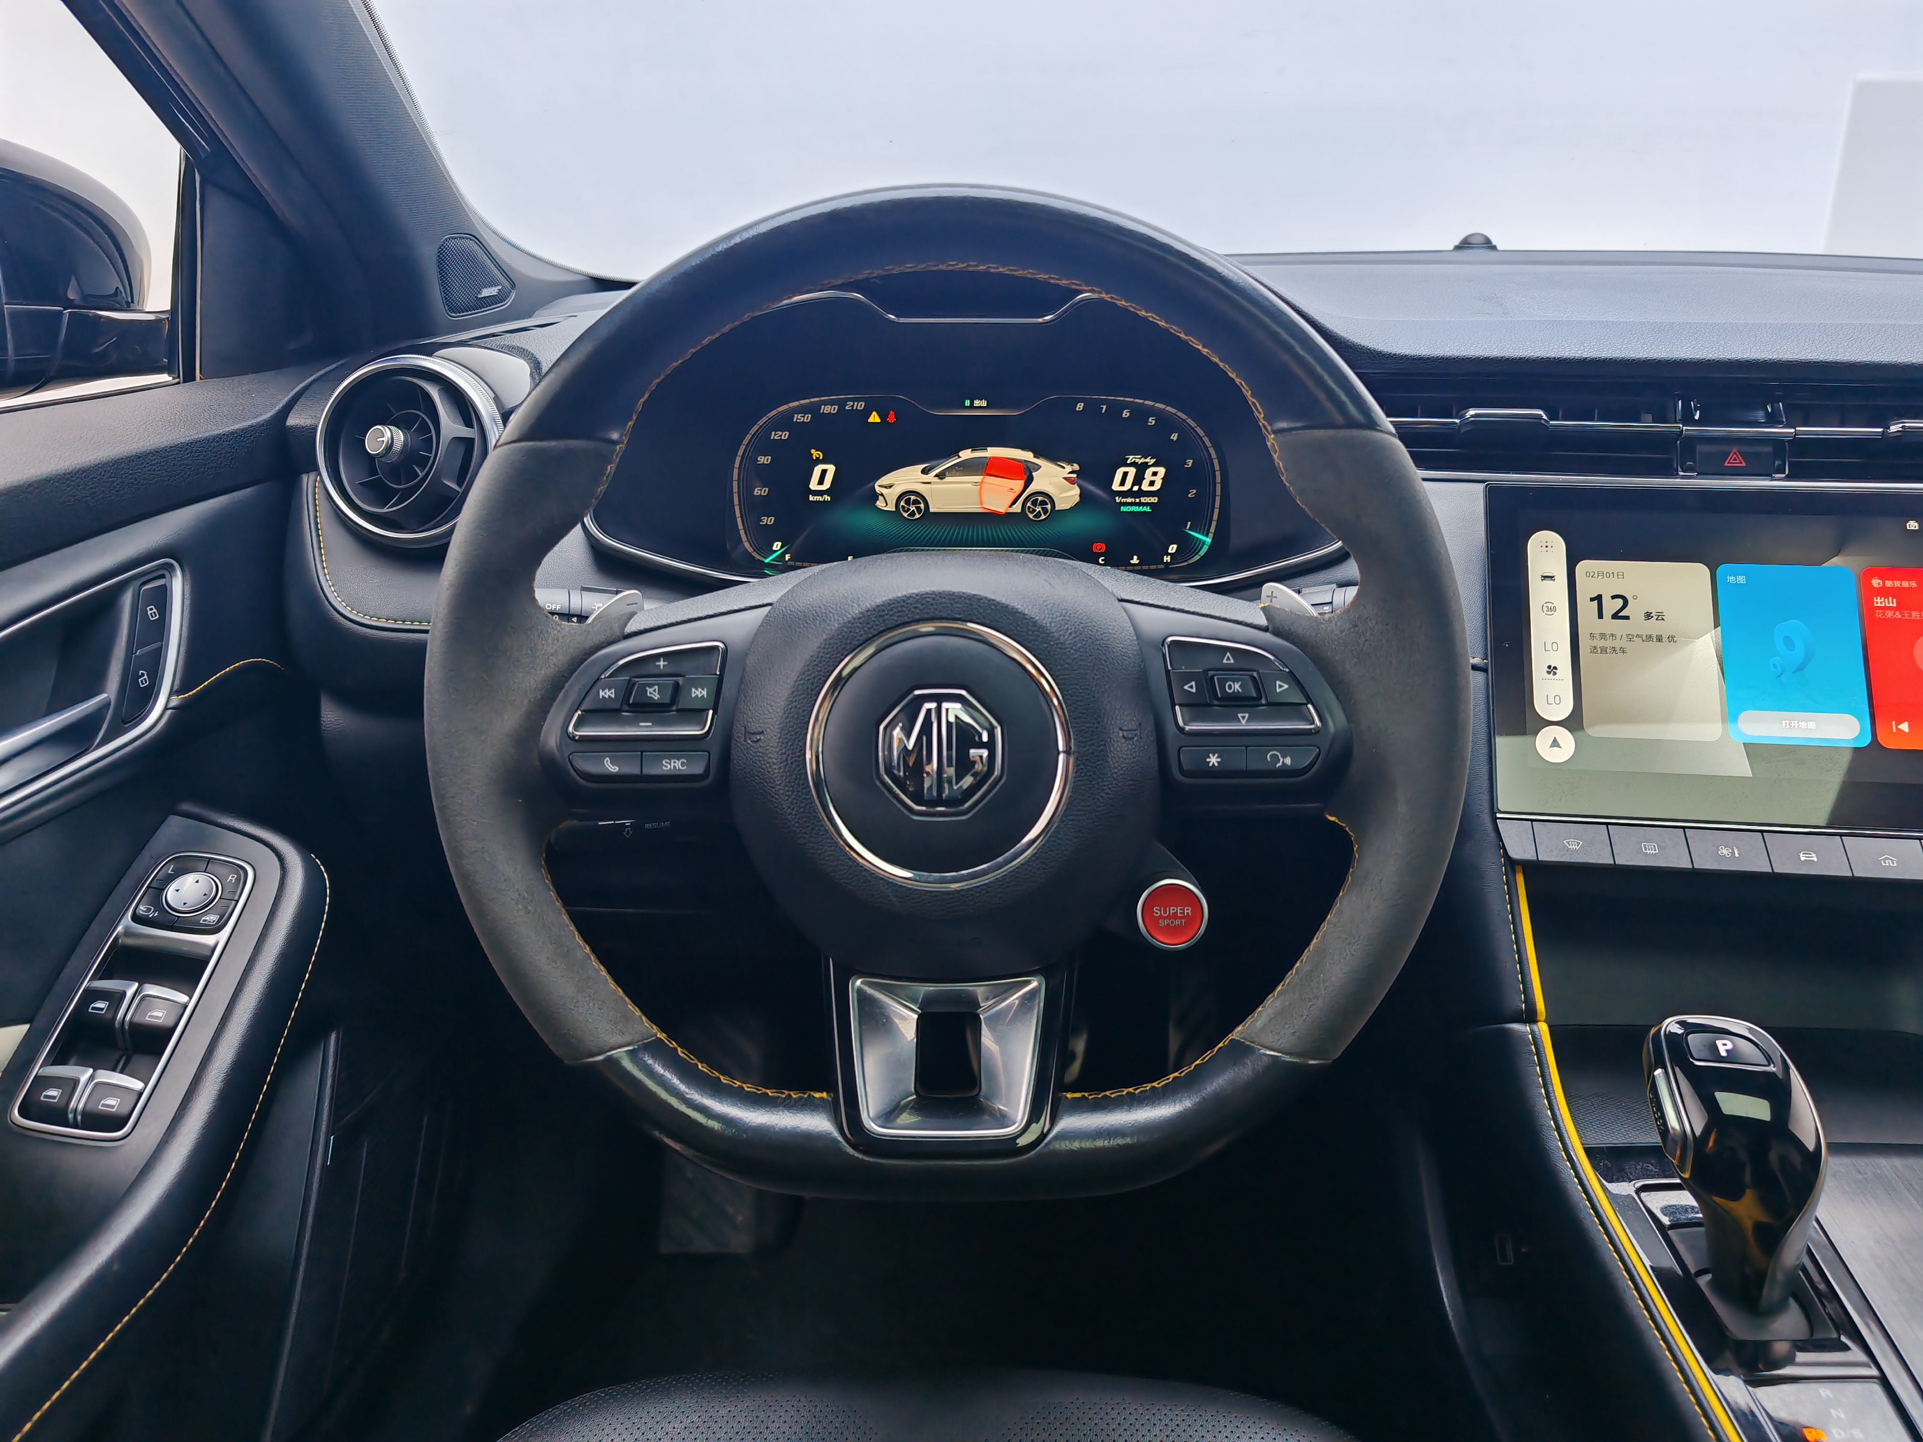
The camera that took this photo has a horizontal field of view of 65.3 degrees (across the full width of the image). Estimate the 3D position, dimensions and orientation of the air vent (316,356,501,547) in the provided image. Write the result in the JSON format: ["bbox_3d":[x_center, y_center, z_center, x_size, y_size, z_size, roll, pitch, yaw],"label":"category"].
[{"bbox_3d":[-0.283,-0.138,0.770,0.096,0.098,0.045,0,5,1],"label":"air vent"}]

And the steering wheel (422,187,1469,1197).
[{"bbox_3d":[-0.005,-0.009,0.548,0.368,0.358,0.095,0,-4,0],"label":"steering wheel"}]

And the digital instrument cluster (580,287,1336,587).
[{"bbox_3d":[-0.002,-0.151,0.790,0.402,0.165,0.090,0,2,0],"label":"digital instrument cluster"}]

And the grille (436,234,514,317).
[{"bbox_3d":[-0.305,-0.279,0.940,0.050,0.055,0.015,-13,14,-35],"label":"grille"}]

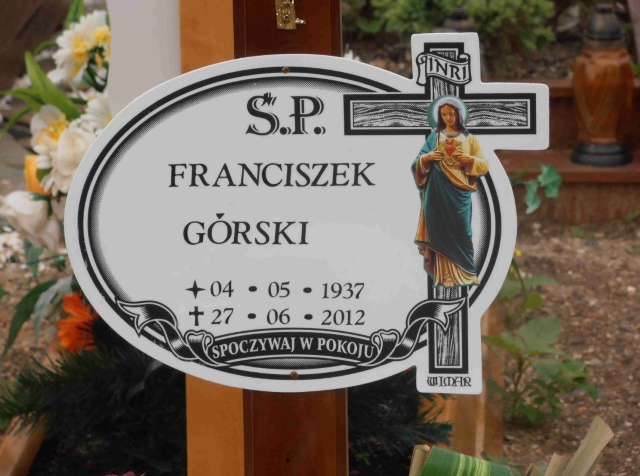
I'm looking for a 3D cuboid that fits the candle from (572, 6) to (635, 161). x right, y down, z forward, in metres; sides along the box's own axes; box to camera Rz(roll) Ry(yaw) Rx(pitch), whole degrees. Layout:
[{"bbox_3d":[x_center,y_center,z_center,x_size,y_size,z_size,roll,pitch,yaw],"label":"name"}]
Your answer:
[{"bbox_3d":[0.508,-0.279,6.570,0.110,0.285,0.110,0,13,0],"label":"candle"}]

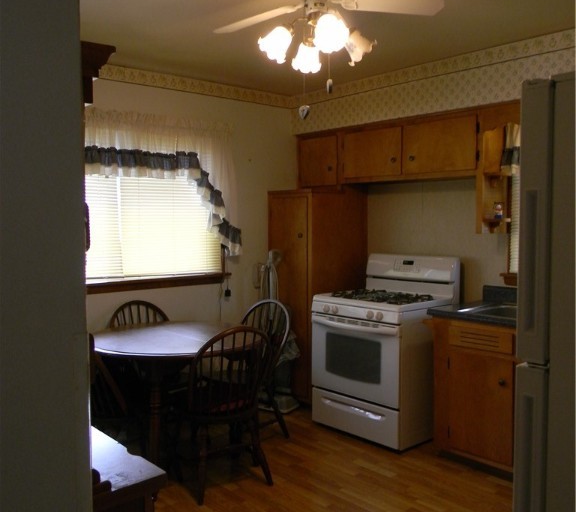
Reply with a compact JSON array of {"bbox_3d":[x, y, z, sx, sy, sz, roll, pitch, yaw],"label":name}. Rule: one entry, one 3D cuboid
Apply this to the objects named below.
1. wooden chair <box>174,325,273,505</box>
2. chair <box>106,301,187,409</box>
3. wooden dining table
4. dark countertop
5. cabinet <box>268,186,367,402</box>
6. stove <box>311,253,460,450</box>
[{"bbox_3d":[-0.418,0.796,3.411,0.467,0.899,0.538,-2,4,-37],"label":"wooden chair"},{"bbox_3d":[-0.815,0.766,3.901,0.462,0.914,0.523,-3,4,-41],"label":"chair"},{"bbox_3d":[-0.660,0.853,3.640,1.030,0.766,1.035,0,3,0],"label":"wooden dining table"},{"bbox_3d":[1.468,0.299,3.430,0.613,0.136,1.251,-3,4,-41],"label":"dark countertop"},{"bbox_3d":[0.239,0.341,4.868,0.588,1.658,0.487,-3,4,-41],"label":"cabinet"},{"bbox_3d":[0.655,0.609,4.293,0.683,1.176,0.784,-3,4,-41],"label":"stove"}]

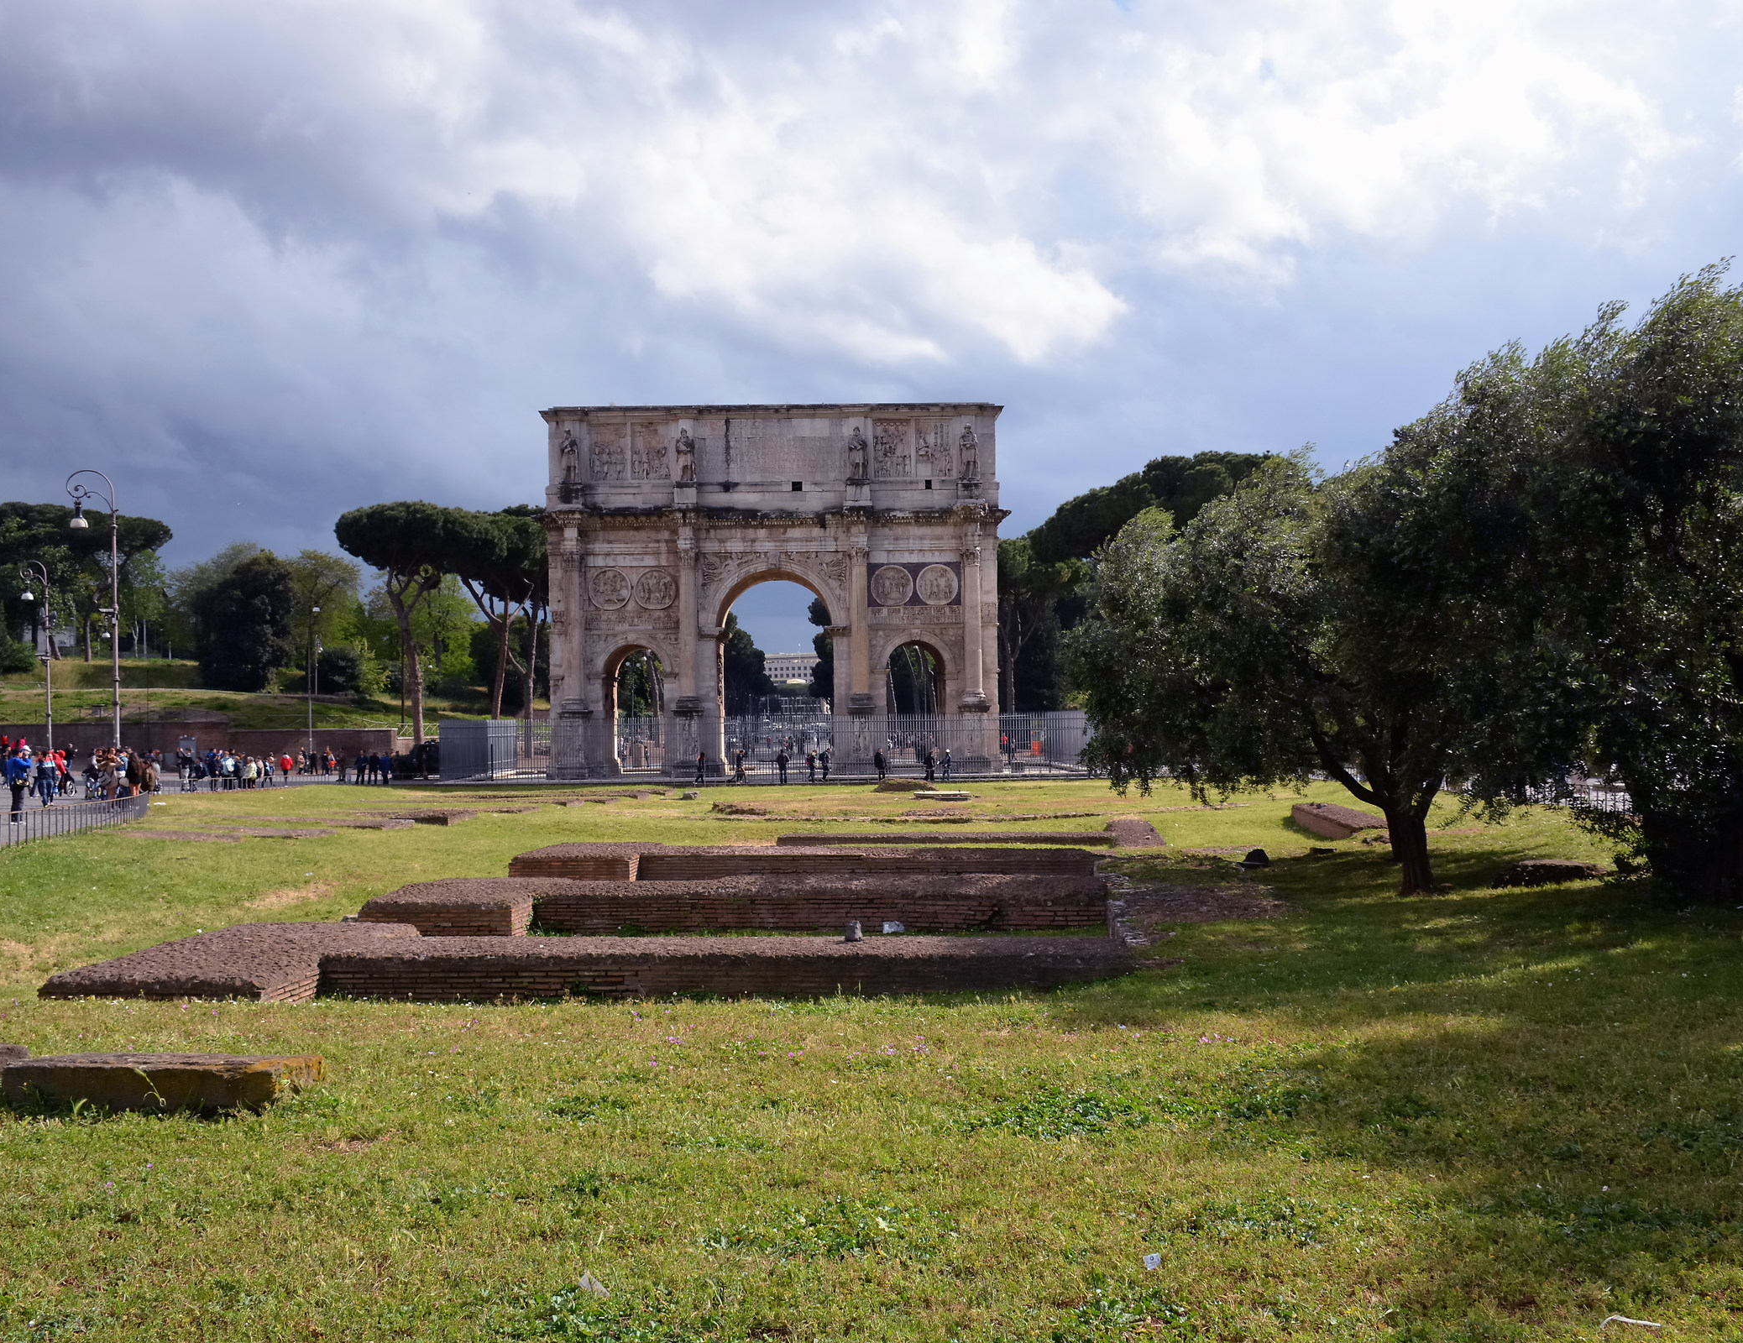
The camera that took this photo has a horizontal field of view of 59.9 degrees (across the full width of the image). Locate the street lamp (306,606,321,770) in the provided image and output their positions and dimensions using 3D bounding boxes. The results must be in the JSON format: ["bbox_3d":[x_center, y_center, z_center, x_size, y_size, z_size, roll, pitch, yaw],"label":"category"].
[{"bbox_3d":[-38.354,1.111,104.000,0.500,11.500,1.400,0,-3,-18],"label":"street lamp"}]

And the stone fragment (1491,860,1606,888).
[{"bbox_3d":[8.534,2.523,19.039,1.300,0.270,1.000,-1,-3,5],"label":"stone fragment"}]

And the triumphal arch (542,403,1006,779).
[{"bbox_3d":[-5.695,-4.477,89.518,26.200,21.000,7.600,-1,-3,-1],"label":"triumphal arch"}]

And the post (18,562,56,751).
[{"bbox_3d":[-39.829,0.113,72.000,1.500,10.700,0.600,-1,-3,0],"label":"post"}]

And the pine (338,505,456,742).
[{"bbox_3d":[-32.341,-2.385,104.000,9.000,18.600,9.000,-1,-3,0],"label":"pine"}]

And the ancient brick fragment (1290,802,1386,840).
[{"bbox_3d":[9.824,3.129,31.620,1.000,0.360,7.100,-1,-3,8],"label":"ancient brick fragment"}]

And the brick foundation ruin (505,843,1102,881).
[{"bbox_3d":[-0.742,2.660,19.960,7.450,0.440,3.000,-1,-3,5],"label":"brick foundation ruin"}]

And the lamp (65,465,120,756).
[{"bbox_3d":[-25.784,-1.172,50.000,1.750,11.000,0.550,-1,-3,0],"label":"lamp"}]

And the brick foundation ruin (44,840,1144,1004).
[{"bbox_3d":[-1.378,2.431,16.009,8.000,0.460,11.300,-1,-3,5],"label":"brick foundation ruin"}]

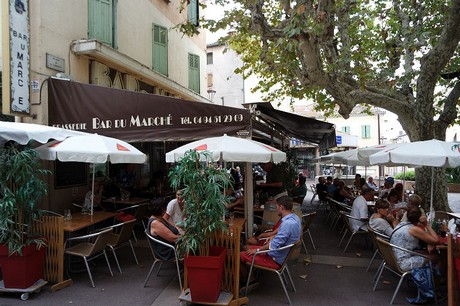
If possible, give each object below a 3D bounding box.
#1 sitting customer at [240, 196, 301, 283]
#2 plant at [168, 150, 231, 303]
[{"bbox_3d":[0.547,1.222,4.121,0.740,1.280,0.520,-1,-2,24],"label":"sitting customer"},{"bbox_3d":[-0.365,0.871,3.773,0.700,1.780,0.660,0,-2,-7],"label":"plant"}]

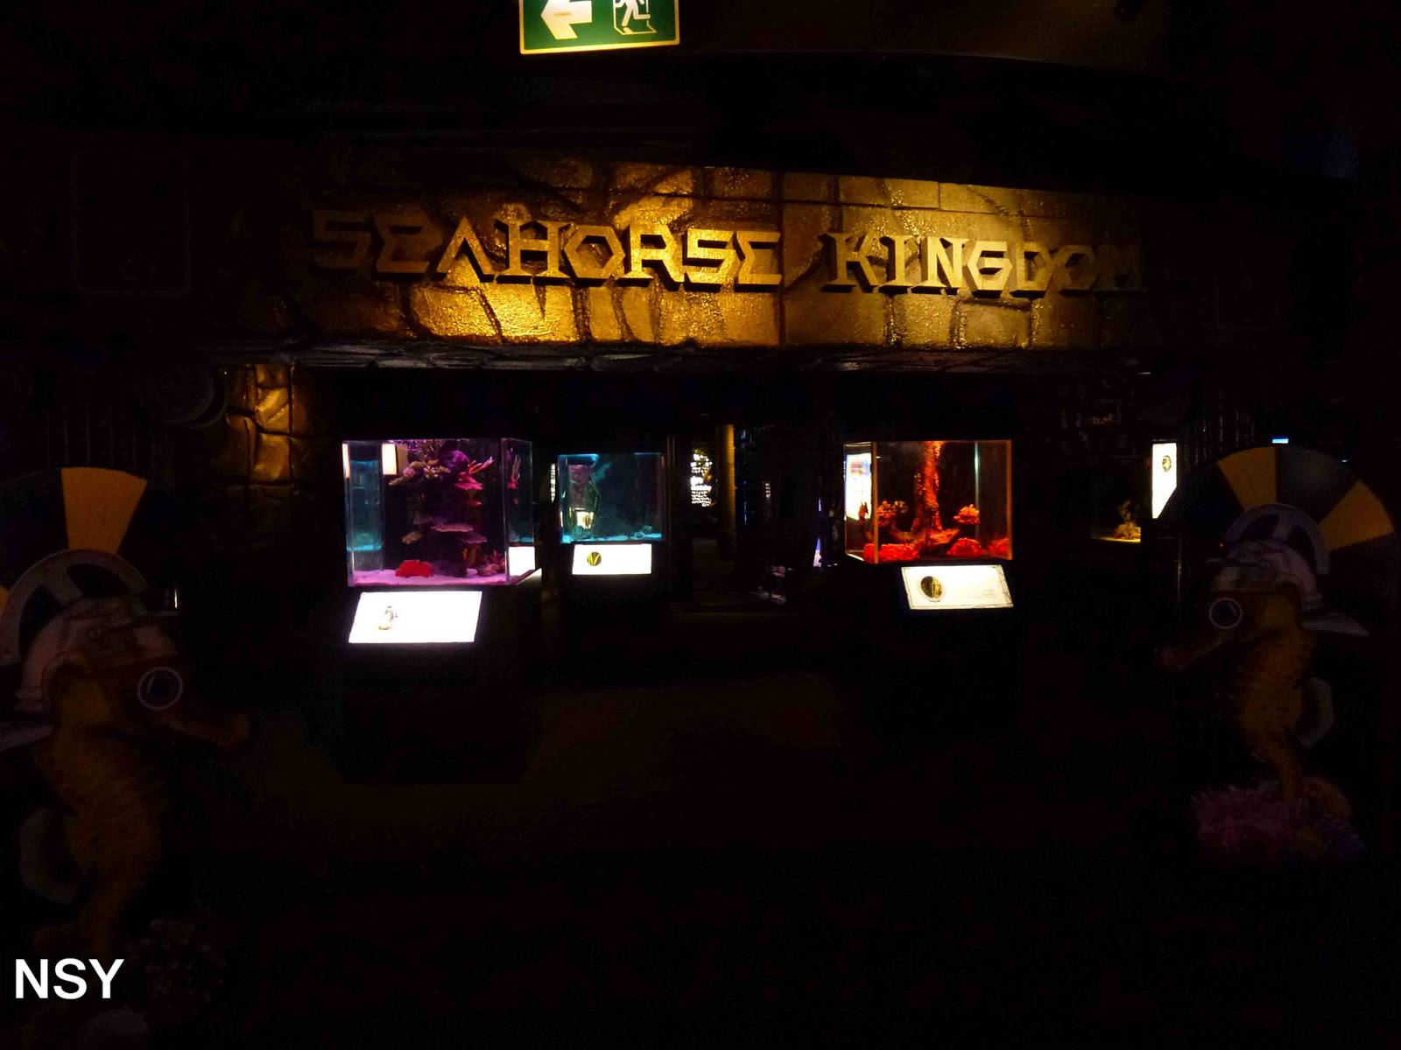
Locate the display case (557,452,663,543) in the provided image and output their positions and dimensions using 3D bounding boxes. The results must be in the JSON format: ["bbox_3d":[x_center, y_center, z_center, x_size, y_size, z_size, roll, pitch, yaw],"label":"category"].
[{"bbox_3d":[-0.663,-0.210,7.618,0.778,0.670,0.649,-1,4,1],"label":"display case"}]

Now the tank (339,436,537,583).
[{"bbox_3d":[-1.304,-0.074,4.973,0.772,0.700,0.670,-1,4,2],"label":"tank"}]

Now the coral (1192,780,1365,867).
[{"bbox_3d":[2.190,1.099,3.695,0.567,0.278,0.227,-2,4,-10],"label":"coral"}]

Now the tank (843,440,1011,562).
[{"bbox_3d":[1.341,-0.148,5.817,0.795,0.684,0.670,-1,4,-6],"label":"tank"}]

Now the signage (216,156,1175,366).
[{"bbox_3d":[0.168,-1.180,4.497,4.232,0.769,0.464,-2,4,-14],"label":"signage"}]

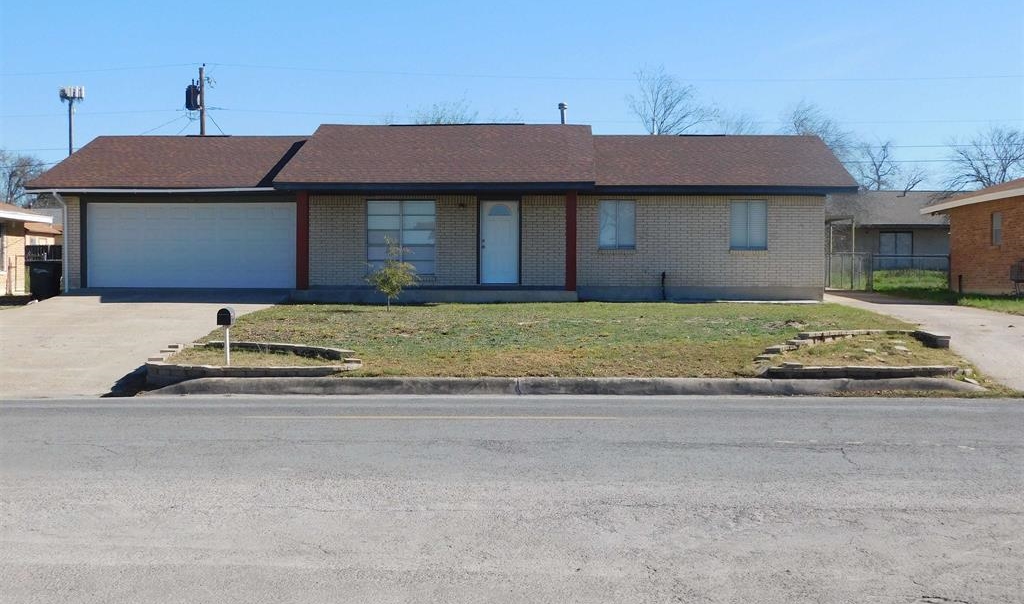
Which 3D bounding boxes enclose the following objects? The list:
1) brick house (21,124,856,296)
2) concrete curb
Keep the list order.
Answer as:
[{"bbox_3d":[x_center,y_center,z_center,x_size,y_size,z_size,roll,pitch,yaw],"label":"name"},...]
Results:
[{"bbox_3d":[-1.606,-2.462,36.014,19.793,4.769,10.550,0,1,2],"label":"brick house"},{"bbox_3d":[0.689,1.112,17.654,10.984,0.230,0.350,0,1,1],"label":"concrete curb"}]

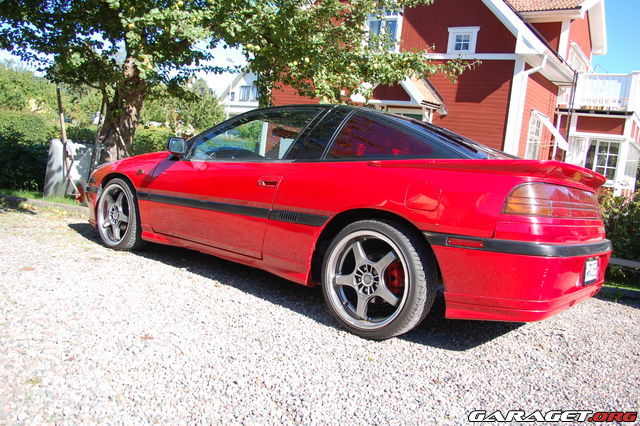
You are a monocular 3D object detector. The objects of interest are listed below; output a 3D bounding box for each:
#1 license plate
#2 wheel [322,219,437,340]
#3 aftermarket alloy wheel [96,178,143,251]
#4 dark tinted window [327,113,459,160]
[{"bbox_3d":[1.469,0.316,2.590,0.020,0.115,0.520,5,1,37],"label":"license plate"},{"bbox_3d":[0.310,0.351,2.578,0.615,0.615,0.220,9,3,37],"label":"wheel"},{"bbox_3d":[-1.639,0.026,4.061,0.615,0.615,0.220,9,3,37],"label":"aftermarket alloy wheel"},{"bbox_3d":[0.421,-0.418,2.600,0.803,0.348,0.050,6,-23,34],"label":"dark tinted window"}]

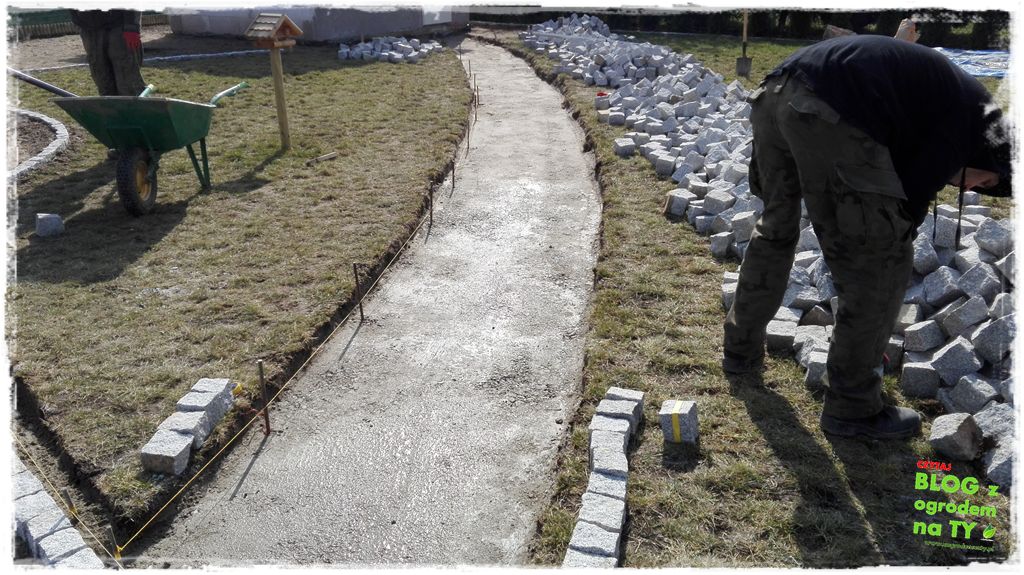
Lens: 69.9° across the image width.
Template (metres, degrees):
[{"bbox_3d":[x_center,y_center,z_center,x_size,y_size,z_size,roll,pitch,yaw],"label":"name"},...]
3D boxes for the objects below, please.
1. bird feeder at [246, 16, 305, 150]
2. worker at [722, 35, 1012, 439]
[{"bbox_3d":[-1.640,-1.438,5.184,0.270,0.940,0.320,22,33,39],"label":"bird feeder"},{"bbox_3d":[1.180,-0.206,2.316,0.950,1.100,0.580,-12,27,-23],"label":"worker"}]

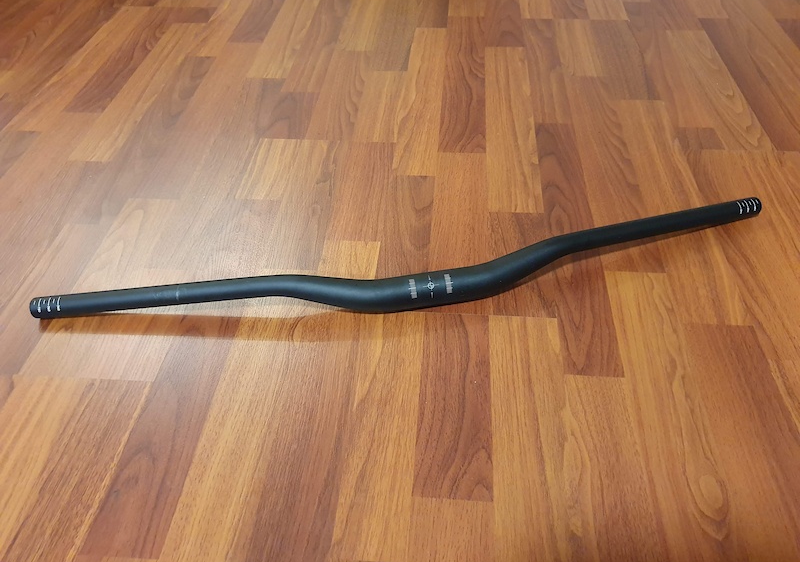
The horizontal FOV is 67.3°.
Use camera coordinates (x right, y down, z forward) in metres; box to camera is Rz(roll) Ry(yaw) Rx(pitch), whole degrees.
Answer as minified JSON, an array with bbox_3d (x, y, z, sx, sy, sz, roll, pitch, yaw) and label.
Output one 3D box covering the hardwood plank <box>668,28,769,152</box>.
[{"bbox_3d":[0.473,-0.295,0.910,0.062,0.012,0.356,3,47,5],"label":"hardwood plank"}]

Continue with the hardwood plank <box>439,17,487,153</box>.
[{"bbox_3d":[0.102,-0.321,0.949,0.064,0.012,0.426,3,47,5],"label":"hardwood plank"}]

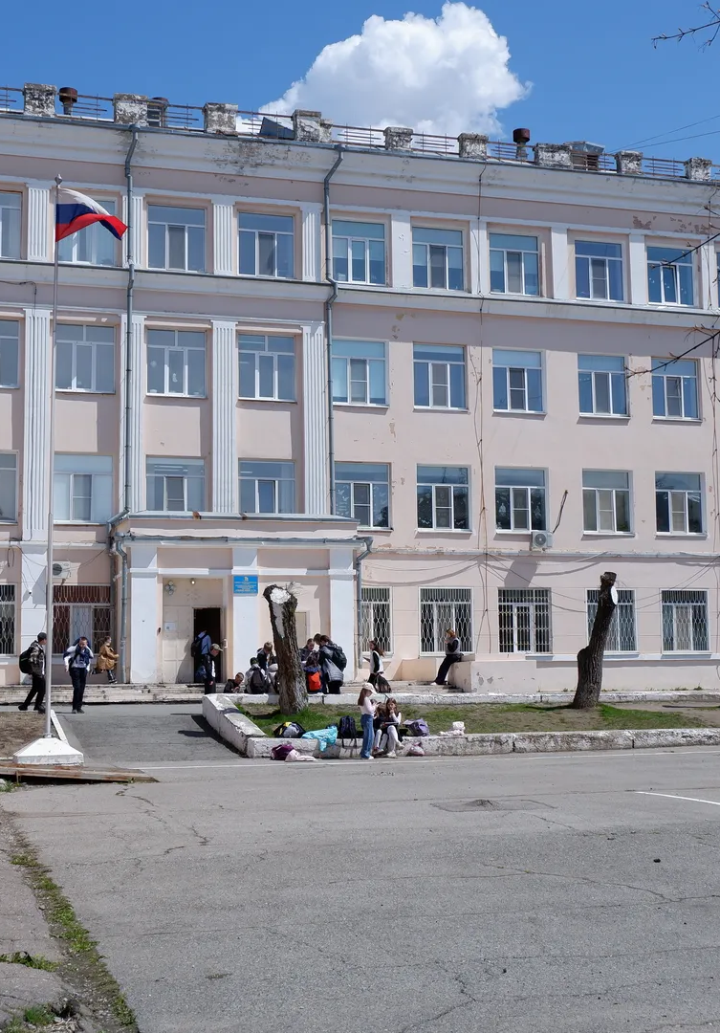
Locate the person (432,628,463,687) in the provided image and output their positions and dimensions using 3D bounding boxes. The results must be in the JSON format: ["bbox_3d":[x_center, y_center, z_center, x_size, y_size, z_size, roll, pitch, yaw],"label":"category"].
[{"bbox_3d":[2.389,3.836,35.600,0.680,1.581,0.450,1,-7,-16],"label":"person"}]

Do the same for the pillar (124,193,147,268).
[{"bbox_3d":[-6.558,-8.230,38.193,0.610,2.211,0.200,1,-6,-16],"label":"pillar"}]

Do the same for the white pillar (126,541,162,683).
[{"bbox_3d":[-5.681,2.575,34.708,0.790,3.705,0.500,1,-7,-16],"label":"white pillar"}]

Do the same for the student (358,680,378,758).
[{"bbox_3d":[0.135,3.441,22.166,0.360,1.261,0.380,0,-6,-3],"label":"student"}]

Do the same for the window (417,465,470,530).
[{"bbox_3d":[2.597,-0.557,40.507,1.753,2.042,0.200,1,-7,-16],"label":"window"}]

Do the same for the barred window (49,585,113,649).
[{"bbox_3d":[-7.906,2.905,37.106,1.726,2.000,0.200,1,-7,-16],"label":"barred window"}]

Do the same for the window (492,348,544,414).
[{"bbox_3d":[4.678,-3.960,38.859,1.583,1.884,0.150,1,-7,-15],"label":"window"}]

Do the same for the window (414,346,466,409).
[{"bbox_3d":[2.528,-4.348,41.098,1.761,2.051,0.150,1,-7,-16],"label":"window"}]

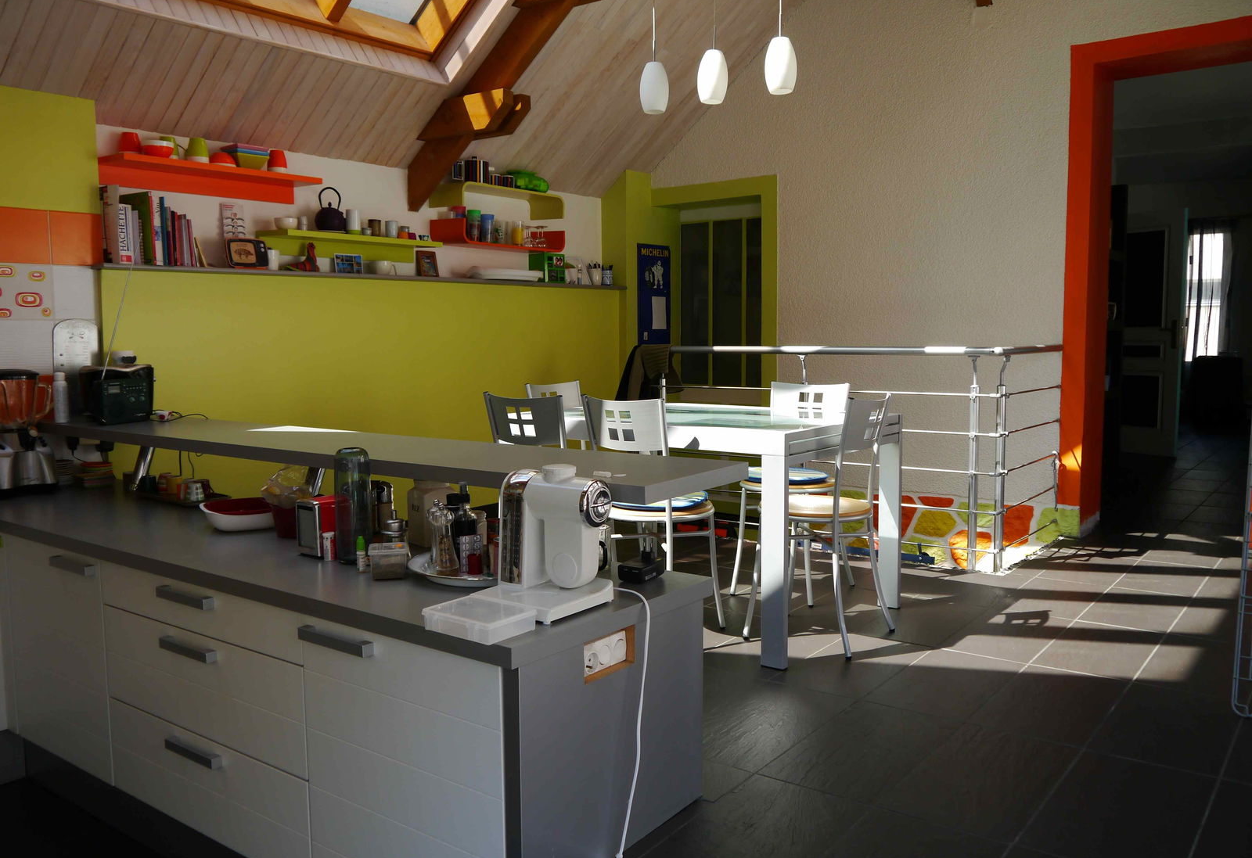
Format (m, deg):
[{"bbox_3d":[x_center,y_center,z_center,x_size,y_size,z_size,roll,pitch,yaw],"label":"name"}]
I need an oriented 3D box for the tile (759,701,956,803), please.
[{"bbox_3d":[0.621,0.826,2.613,0.297,0.012,0.608,3,6,37],"label":"tile"}]

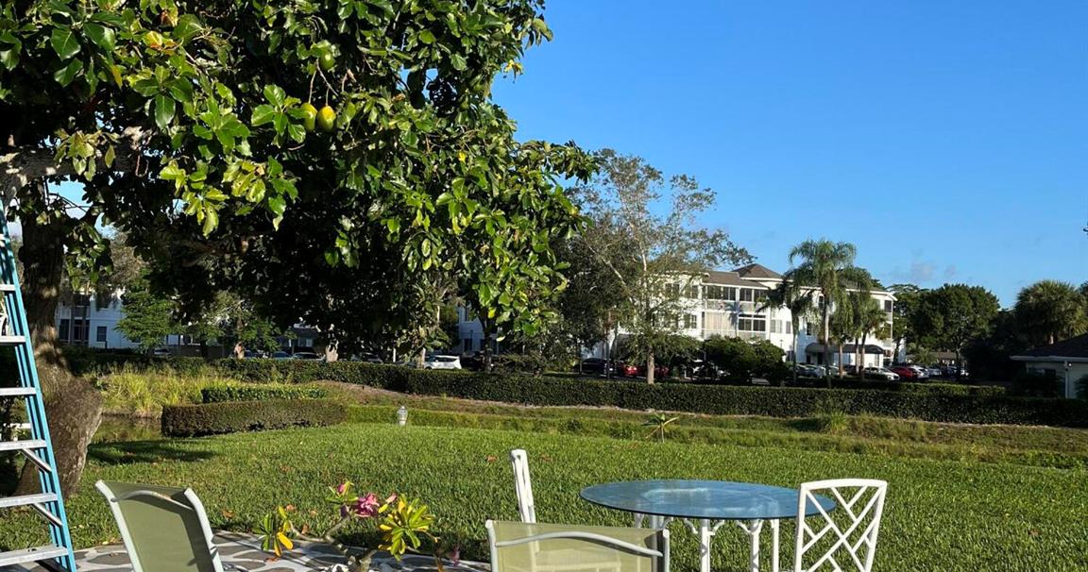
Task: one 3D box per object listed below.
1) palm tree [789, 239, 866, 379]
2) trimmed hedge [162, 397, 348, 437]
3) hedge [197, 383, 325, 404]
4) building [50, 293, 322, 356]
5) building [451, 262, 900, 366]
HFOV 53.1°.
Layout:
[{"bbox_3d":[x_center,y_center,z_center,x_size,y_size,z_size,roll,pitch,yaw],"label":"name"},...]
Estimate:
[{"bbox_3d":[17.643,1.837,68.009,4.900,9.600,4.900,1,-3,0],"label":"palm tree"},{"bbox_3d":[-5.562,2.482,20.900,0.800,0.620,4.100,-1,-4,44],"label":"trimmed hedge"},{"bbox_3d":[-7.828,3.081,29.879,3.700,0.680,0.850,3,-3,-37],"label":"hedge"},{"bbox_3d":[-31.572,2.542,99.955,24.000,7.400,13.000,1,-3,-6],"label":"building"},{"bbox_3d":[14.920,3.474,118.986,47.000,11.000,20.000,3,-3,-30],"label":"building"}]

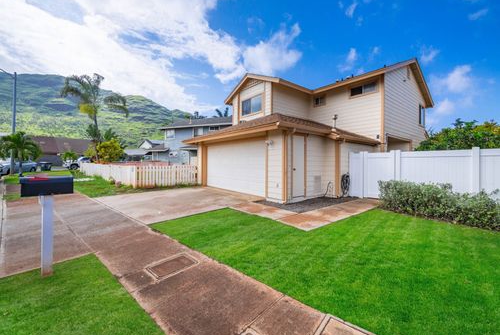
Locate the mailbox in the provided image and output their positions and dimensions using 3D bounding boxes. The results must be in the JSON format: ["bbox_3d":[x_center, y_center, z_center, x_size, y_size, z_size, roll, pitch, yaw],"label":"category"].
[{"bbox_3d":[-2.772,0.254,2.789,0.510,0.235,0.185,-1,2,-43],"label":"mailbox"}]

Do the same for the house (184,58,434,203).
[{"bbox_3d":[4.244,-2.351,12.652,13.650,7.000,8.950,-1,1,-40],"label":"house"}]

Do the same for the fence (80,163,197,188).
[{"bbox_3d":[-10.738,0.252,16.951,18.018,1.300,3.594,1,2,44],"label":"fence"}]

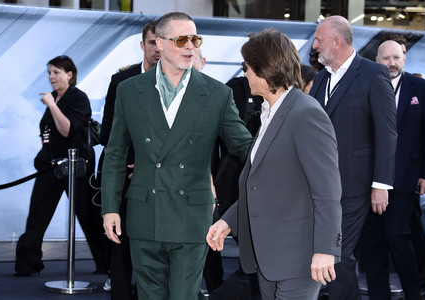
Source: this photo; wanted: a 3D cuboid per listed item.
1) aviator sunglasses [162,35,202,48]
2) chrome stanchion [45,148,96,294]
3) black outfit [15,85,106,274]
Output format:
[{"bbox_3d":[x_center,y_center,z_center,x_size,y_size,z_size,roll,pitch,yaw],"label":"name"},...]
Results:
[{"bbox_3d":[-0.136,-0.461,5.008,0.145,0.053,0.145,1,8,-34],"label":"aviator sunglasses"},{"bbox_3d":[-0.974,0.481,8.212,0.350,0.970,0.350,1,4,0],"label":"chrome stanchion"},{"bbox_3d":[-1.107,0.212,8.694,0.640,1.400,0.480,0,5,-17],"label":"black outfit"}]

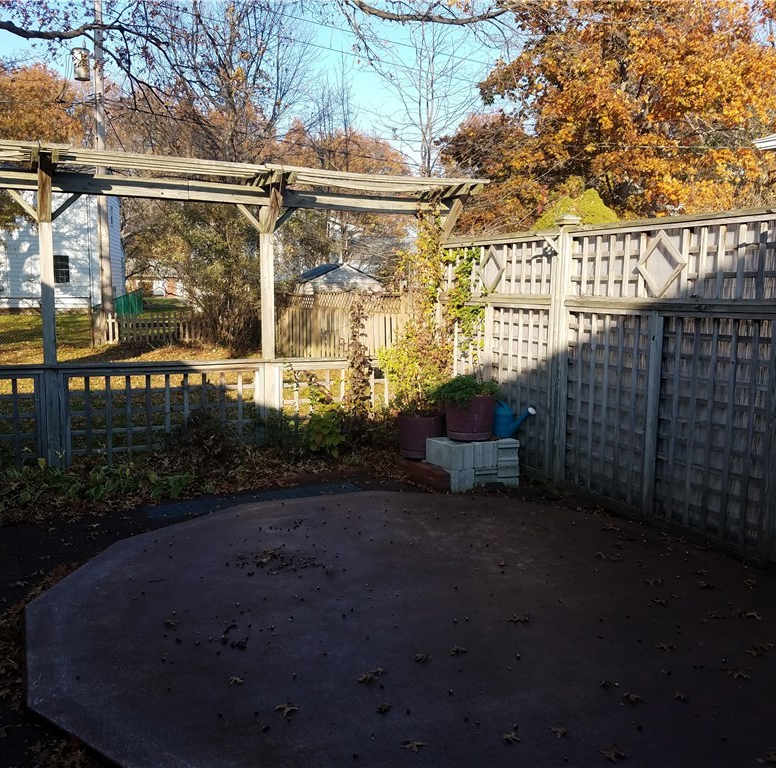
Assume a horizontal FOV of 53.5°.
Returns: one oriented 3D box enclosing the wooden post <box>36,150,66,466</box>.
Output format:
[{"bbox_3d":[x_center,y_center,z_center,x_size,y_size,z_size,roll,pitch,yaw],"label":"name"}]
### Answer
[{"bbox_3d":[-2.733,-0.555,6.262,0.115,2.620,0.115,-2,7,-24],"label":"wooden post"}]

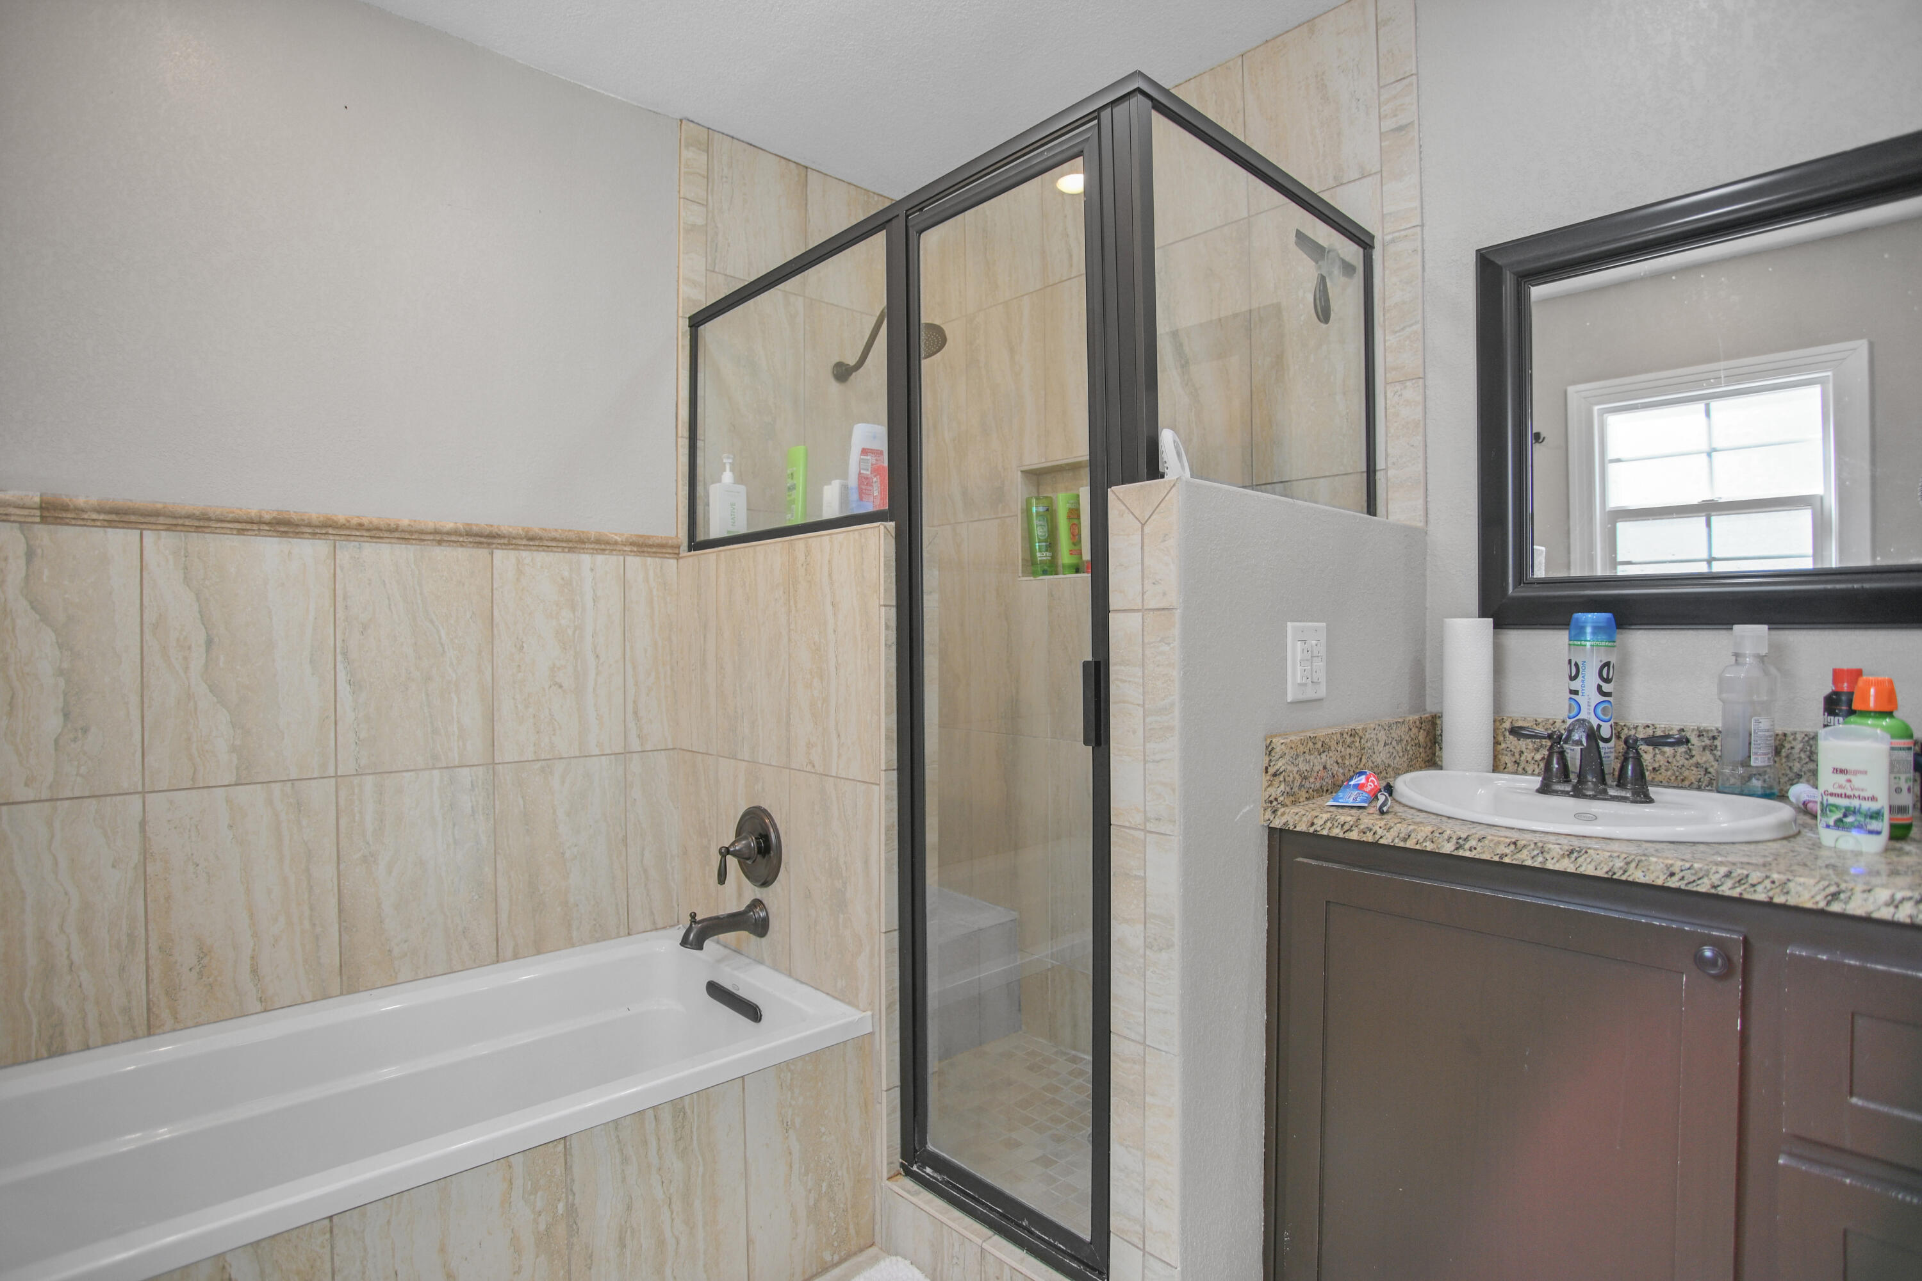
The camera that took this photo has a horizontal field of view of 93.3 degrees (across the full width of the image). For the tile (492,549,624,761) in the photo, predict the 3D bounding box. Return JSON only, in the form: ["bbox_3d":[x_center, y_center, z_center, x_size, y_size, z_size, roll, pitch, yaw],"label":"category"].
[{"bbox_3d":[-0.950,0.038,2.159,0.293,0.486,0.012,0,0,-39],"label":"tile"}]

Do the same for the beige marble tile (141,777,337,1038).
[{"bbox_3d":[-1.331,0.484,1.692,0.282,0.424,0.012,0,-1,-41],"label":"beige marble tile"}]

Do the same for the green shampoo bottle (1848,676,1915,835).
[{"bbox_3d":[1.139,0.143,1.128,0.067,0.194,0.057,-1,0,18],"label":"green shampoo bottle"}]

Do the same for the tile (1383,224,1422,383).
[{"bbox_3d":[0.888,-0.670,1.822,0.071,0.302,0.012,-1,-1,45],"label":"tile"}]

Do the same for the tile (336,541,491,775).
[{"bbox_3d":[-1.180,0.039,1.974,0.295,0.486,0.012,0,0,-39],"label":"tile"}]

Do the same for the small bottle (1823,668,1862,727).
[{"bbox_3d":[1.184,0.140,1.210,0.044,0.204,0.048,0,0,-25],"label":"small bottle"}]

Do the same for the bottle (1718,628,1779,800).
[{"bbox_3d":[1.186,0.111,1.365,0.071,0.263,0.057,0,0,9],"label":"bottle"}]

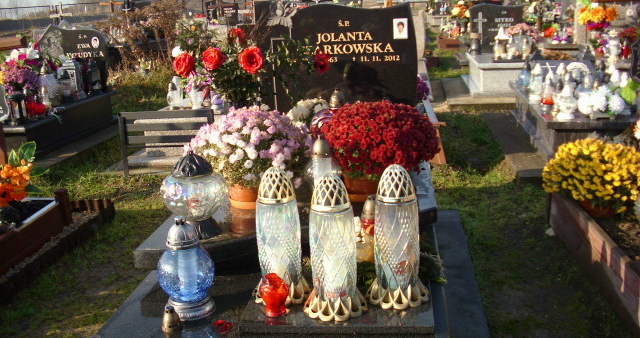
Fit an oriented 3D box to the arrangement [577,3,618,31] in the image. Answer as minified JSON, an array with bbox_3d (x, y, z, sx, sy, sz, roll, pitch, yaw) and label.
[{"bbox_3d":[3.461,-1.889,8.532,0.540,0.370,0.420,-1,14,8],"label":"arrangement"}]

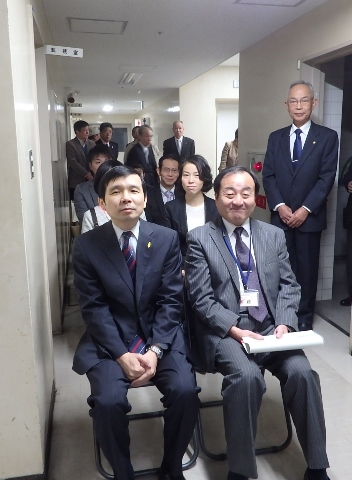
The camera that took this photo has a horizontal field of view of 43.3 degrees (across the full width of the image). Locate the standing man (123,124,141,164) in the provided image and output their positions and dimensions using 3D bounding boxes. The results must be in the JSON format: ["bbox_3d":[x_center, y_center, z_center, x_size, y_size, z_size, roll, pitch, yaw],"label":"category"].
[{"bbox_3d":[-0.628,-1.140,7.756,0.500,1.645,0.320,-3,12,-11],"label":"standing man"}]

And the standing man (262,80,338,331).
[{"bbox_3d":[0.883,-0.225,3.084,0.500,1.686,0.320,4,13,23],"label":"standing man"}]

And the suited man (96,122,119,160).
[{"bbox_3d":[-1.051,-0.993,7.016,0.480,1.670,0.320,-3,12,-11],"label":"suited man"}]

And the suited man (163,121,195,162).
[{"bbox_3d":[0.060,-1.004,6.978,0.500,1.670,0.320,-2,12,-4],"label":"suited man"}]

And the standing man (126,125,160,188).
[{"bbox_3d":[-0.409,-0.793,6.202,0.500,1.585,0.340,-9,14,-33],"label":"standing man"}]

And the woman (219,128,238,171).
[{"bbox_3d":[0.939,-0.855,6.430,0.480,1.570,0.300,0,12,5],"label":"woman"}]

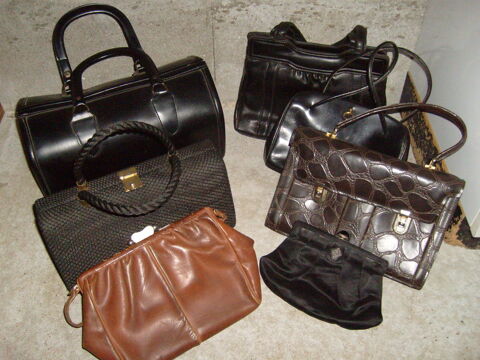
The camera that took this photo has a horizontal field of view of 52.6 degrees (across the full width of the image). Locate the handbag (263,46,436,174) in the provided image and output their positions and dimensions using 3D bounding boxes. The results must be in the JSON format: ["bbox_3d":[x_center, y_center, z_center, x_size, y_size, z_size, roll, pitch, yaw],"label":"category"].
[{"bbox_3d":[0.228,-0.134,1.007,0.292,0.229,0.088,13,19,11],"label":"handbag"}]

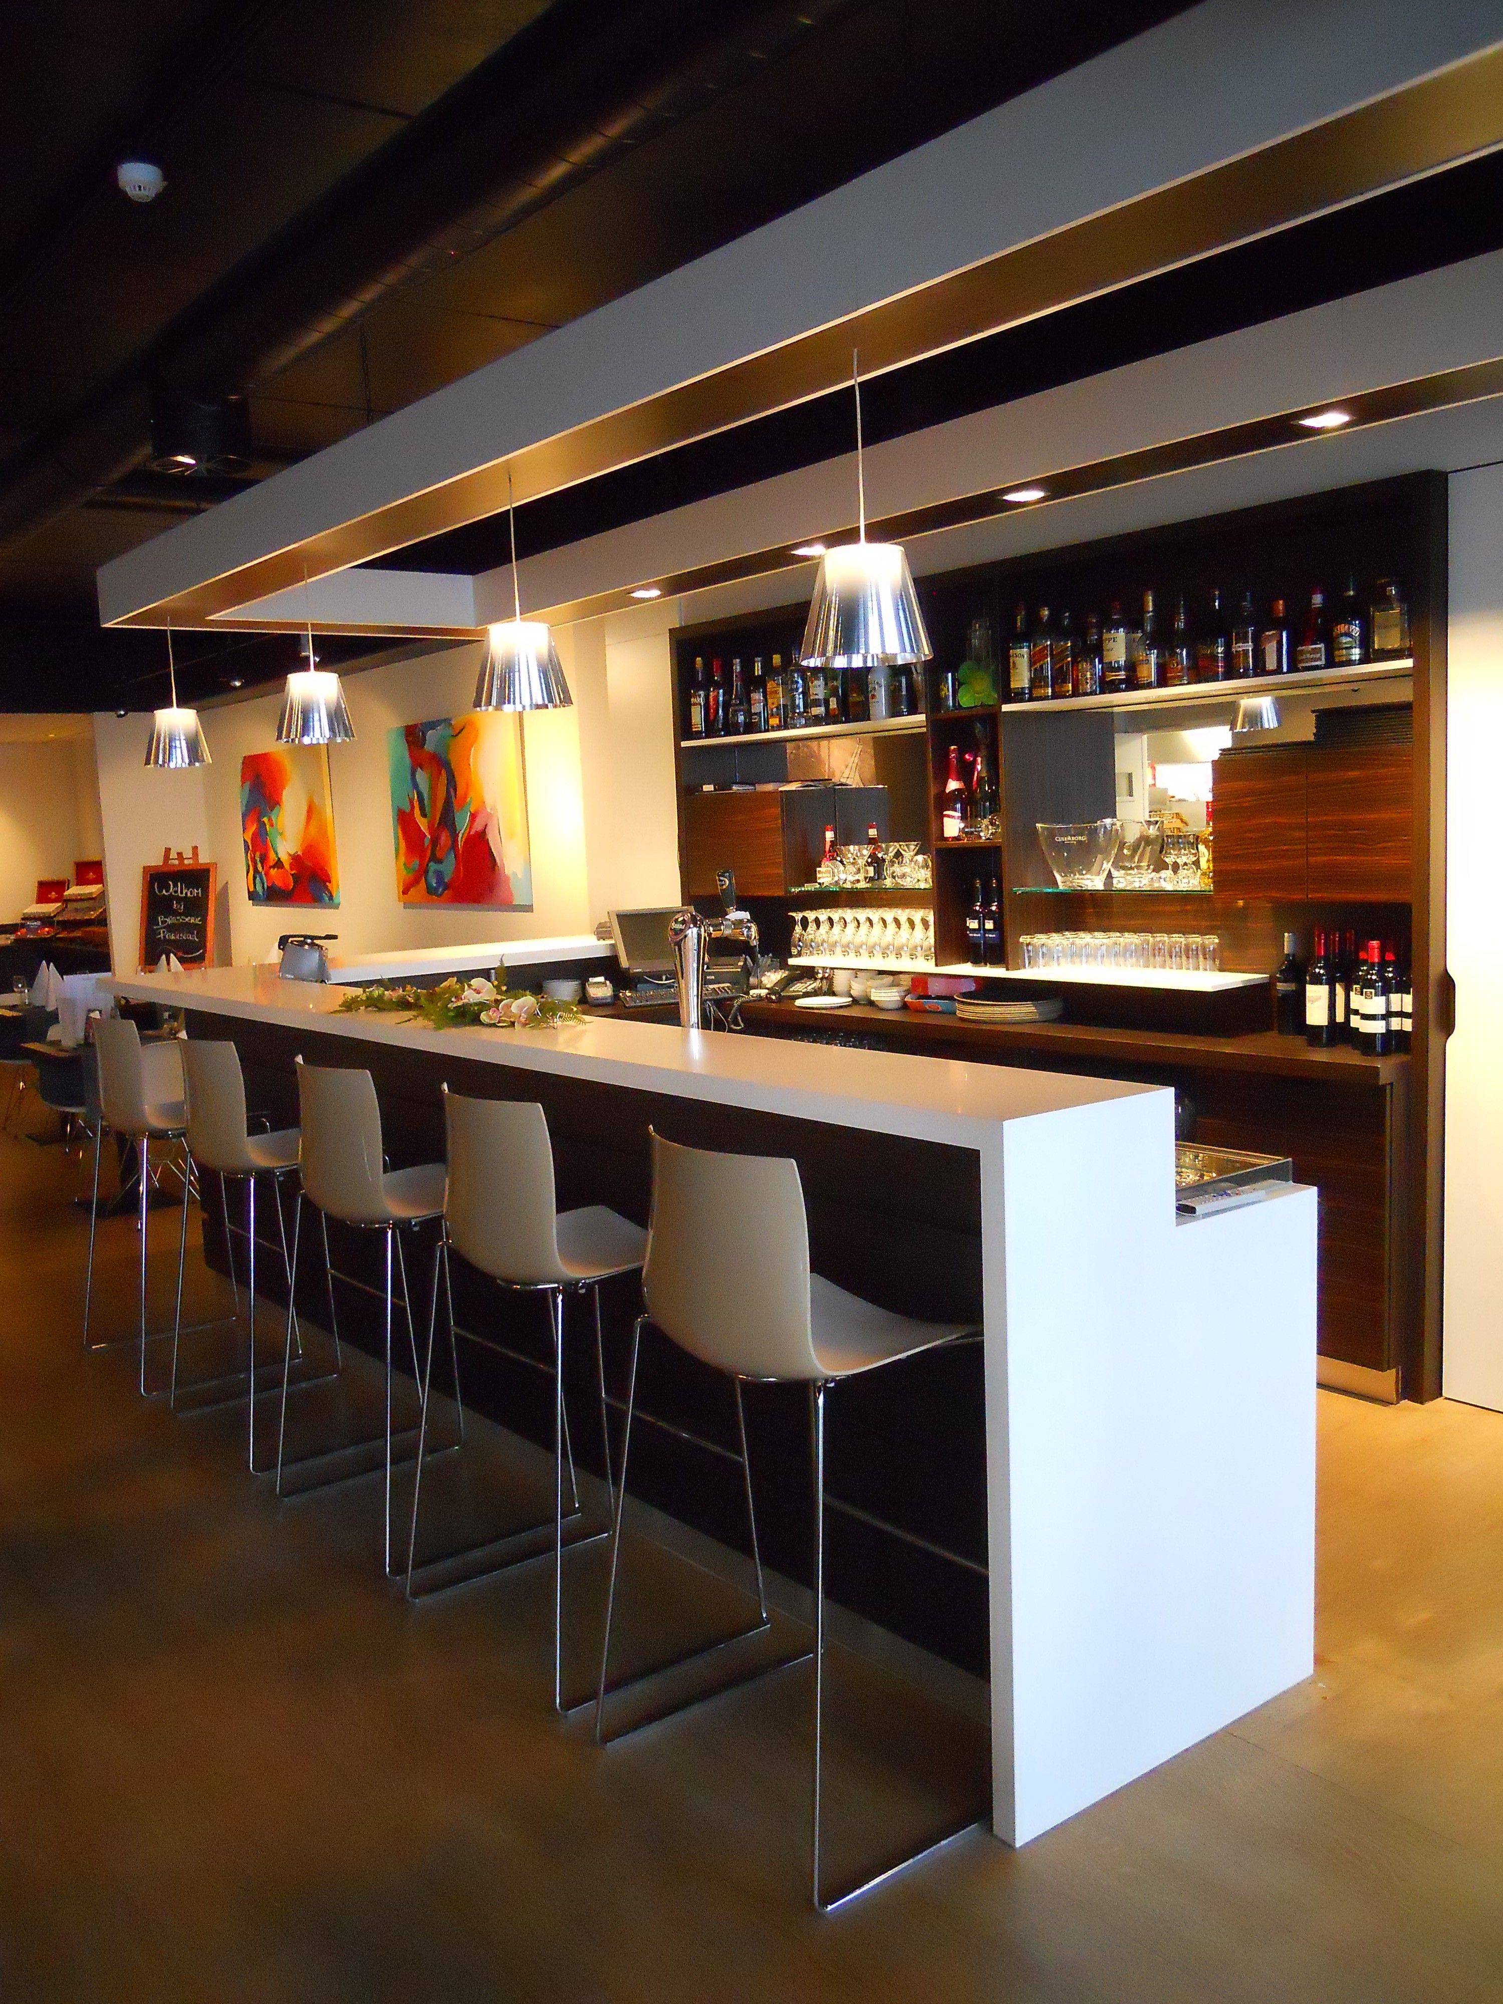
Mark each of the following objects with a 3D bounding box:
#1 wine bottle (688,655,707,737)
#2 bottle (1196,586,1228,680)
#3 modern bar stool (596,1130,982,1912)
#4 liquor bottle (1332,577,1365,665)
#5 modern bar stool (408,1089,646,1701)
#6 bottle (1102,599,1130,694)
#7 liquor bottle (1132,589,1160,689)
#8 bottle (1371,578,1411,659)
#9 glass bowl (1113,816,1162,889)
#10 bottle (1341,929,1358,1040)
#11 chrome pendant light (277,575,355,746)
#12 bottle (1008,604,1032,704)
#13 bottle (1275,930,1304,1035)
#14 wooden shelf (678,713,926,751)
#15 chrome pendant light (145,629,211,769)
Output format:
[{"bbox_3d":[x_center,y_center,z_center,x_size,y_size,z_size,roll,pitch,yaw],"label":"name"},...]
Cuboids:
[{"bbox_3d":[-0.231,-1.275,6.821,0.072,0.350,0.072,-2,6,0],"label":"wine bottle"},{"bbox_3d":[1.313,-1.042,4.623,0.089,0.267,0.091,-7,7,-37],"label":"bottle"},{"bbox_3d":[0.098,0.756,2.717,0.527,1.093,0.613,-6,7,-38],"label":"modern bar stool"},{"bbox_3d":[1.616,-1.030,4.391,0.084,0.242,0.084,1,7,30],"label":"liquor bottle"},{"bbox_3d":[-0.344,0.689,3.202,0.515,1.071,0.576,-7,7,-37],"label":"modern bar stool"},{"bbox_3d":[1.126,-1.096,5.002,0.079,0.286,0.079,2,7,32],"label":"bottle"},{"bbox_3d":[1.199,-1.095,4.909,0.077,0.298,0.077,2,7,33],"label":"liquor bottle"},{"bbox_3d":[1.652,-0.984,4.192,0.086,0.214,0.099,-7,7,-37],"label":"bottle"},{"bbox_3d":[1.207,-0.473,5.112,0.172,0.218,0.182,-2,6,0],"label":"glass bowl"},{"bbox_3d":[1.731,-0.044,4.691,0.075,0.330,0.075,-6,7,-38],"label":"bottle"},{"bbox_3d":[-1.284,-0.999,4.729,0.234,0.474,0.234,-7,7,-37],"label":"chrome pendant light"},{"bbox_3d":[0.892,-1.160,5.391,0.075,0.329,0.075,-2,6,0],"label":"bottle"},{"bbox_3d":[1.651,-0.061,4.969,0.075,0.315,0.075,-6,7,-38],"label":"bottle"},{"bbox_3d":[0.260,-1.004,6.067,0.258,0.026,1.418,-7,7,-37],"label":"wooden shelf"},{"bbox_3d":[-2.025,-1.067,5.681,0.234,0.468,0.234,-7,7,-37],"label":"chrome pendant light"}]

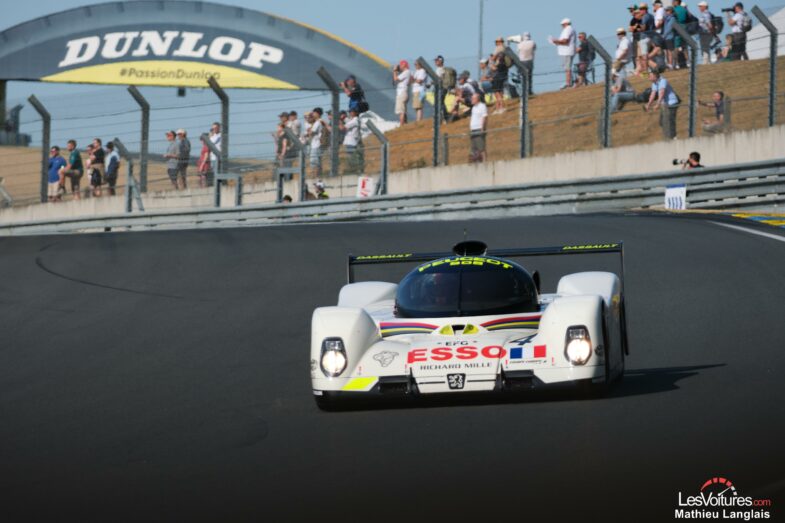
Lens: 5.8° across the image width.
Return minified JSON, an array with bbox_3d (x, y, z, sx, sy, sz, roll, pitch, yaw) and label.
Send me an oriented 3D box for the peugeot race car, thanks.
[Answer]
[{"bbox_3d":[0.555,0.410,53.500,1.970,1.090,4.800,-3,1,4],"label":"peugeot race car"}]

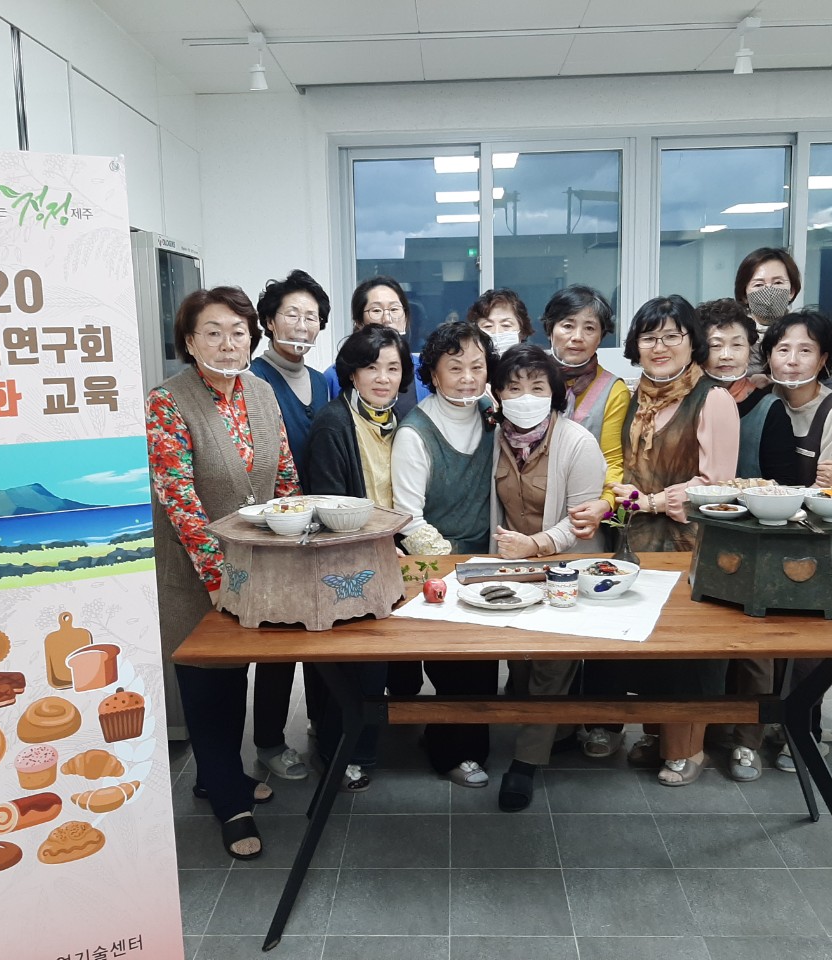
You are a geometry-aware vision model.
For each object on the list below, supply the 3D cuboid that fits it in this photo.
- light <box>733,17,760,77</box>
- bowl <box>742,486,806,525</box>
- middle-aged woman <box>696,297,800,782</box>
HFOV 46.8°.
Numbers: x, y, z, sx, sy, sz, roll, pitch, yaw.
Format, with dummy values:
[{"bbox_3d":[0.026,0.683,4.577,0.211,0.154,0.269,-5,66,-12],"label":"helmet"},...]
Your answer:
[{"bbox_3d":[1.260,-1.658,3.675,0.100,0.205,0.110,-1,8,3],"label":"light"},{"bbox_3d":[0.826,0.061,2.226,0.136,0.072,0.136,-1,8,3],"label":"bowl"},{"bbox_3d":[1.054,0.189,3.076,0.410,1.530,0.340,3,9,30],"label":"middle-aged woman"}]

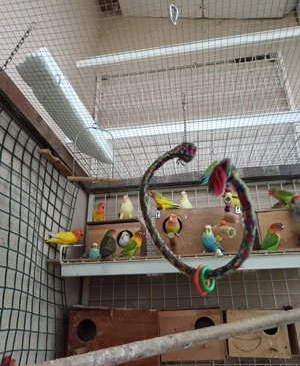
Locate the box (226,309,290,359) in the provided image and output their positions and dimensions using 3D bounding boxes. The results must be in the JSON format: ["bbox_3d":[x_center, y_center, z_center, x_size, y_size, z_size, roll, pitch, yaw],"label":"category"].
[{"bbox_3d":[0.354,0.504,1.059,0.186,0.135,0.142,-2,-21,8],"label":"box"}]

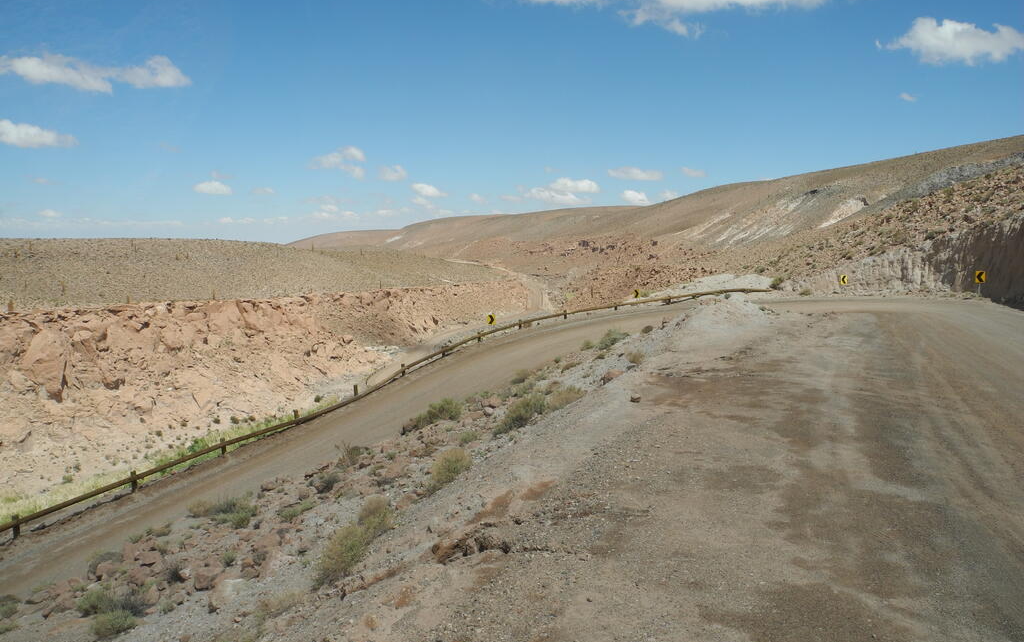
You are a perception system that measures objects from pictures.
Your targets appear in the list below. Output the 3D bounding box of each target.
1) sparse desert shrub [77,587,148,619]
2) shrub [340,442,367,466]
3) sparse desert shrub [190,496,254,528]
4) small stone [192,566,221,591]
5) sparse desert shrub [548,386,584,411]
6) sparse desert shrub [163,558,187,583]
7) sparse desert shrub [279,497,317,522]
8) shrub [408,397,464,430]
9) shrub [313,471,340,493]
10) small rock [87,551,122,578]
[{"bbox_3d":[-8.716,6.148,18.027,1.523,0.592,1.066,-3,6,-27],"label":"sparse desert shrub"},{"bbox_3d":[-5.613,4.692,29.331,0.921,0.782,0.829,-1,6,-11],"label":"shrub"},{"bbox_3d":[-8.667,5.683,24.712,1.969,0.764,1.280,-2,6,-20],"label":"sparse desert shrub"},{"bbox_3d":[-6.791,5.724,18.412,0.622,0.509,0.529,-2,6,-21],"label":"small stone"},{"bbox_3d":[1.668,2.372,25.353,1.102,0.756,0.882,0,6,4],"label":"sparse desert shrub"},{"bbox_3d":[-7.910,5.848,19.414,0.563,0.548,0.534,-2,6,-23],"label":"sparse desert shrub"},{"bbox_3d":[-5.861,5.151,22.632,1.038,0.525,0.831,-1,6,-15],"label":"sparse desert shrub"},{"bbox_3d":[-3.195,3.813,34.146,2.309,0.989,1.616,-1,6,-5],"label":"shrub"},{"bbox_3d":[-5.619,4.892,25.088,0.848,0.566,0.721,-1,6,-13],"label":"shrub"},{"bbox_3d":[-11.004,6.559,22.311,0.916,0.616,0.778,-3,6,-27],"label":"small rock"}]

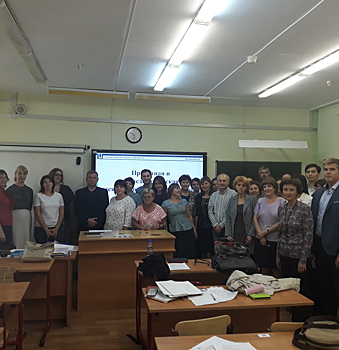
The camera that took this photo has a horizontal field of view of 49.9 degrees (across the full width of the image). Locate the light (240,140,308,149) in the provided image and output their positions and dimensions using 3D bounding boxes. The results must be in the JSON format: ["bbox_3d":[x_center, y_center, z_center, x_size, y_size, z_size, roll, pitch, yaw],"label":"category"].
[{"bbox_3d":[1.863,-0.537,6.470,1.290,0.120,0.140,1,-2,-12],"label":"light"}]

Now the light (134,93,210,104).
[{"bbox_3d":[0.074,-1.268,6.064,1.250,0.100,0.150,1,-2,-12],"label":"light"}]

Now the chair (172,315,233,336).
[{"bbox_3d":[0.137,1.278,2.432,0.420,0.790,0.470,1,-2,-21],"label":"chair"}]

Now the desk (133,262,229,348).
[{"bbox_3d":[0.260,1.343,3.931,1.210,0.750,0.520,1,-2,-12],"label":"desk"}]

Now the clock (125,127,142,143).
[{"bbox_3d":[-0.628,-0.706,6.487,0.300,0.300,0.045,1,-2,-12],"label":"clock"}]

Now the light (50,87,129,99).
[{"bbox_3d":[-1.267,-1.285,5.791,1.250,0.100,0.150,1,-2,-12],"label":"light"}]

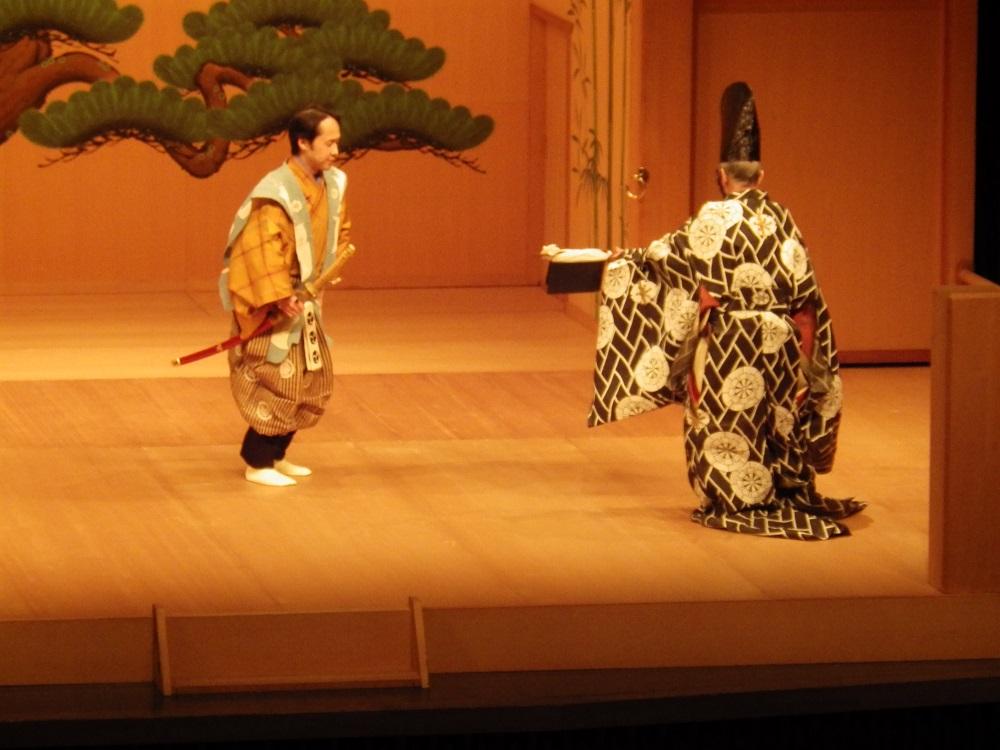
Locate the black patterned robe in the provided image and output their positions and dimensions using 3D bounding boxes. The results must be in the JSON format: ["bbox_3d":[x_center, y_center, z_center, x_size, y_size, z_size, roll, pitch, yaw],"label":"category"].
[{"bbox_3d":[0.951,-0.107,29.350,1.020,1.380,0.880,-3,10,-20],"label":"black patterned robe"}]

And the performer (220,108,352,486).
[{"bbox_3d":[-0.915,-0.345,30.100,0.480,1.590,0.580,7,11,34],"label":"performer"}]

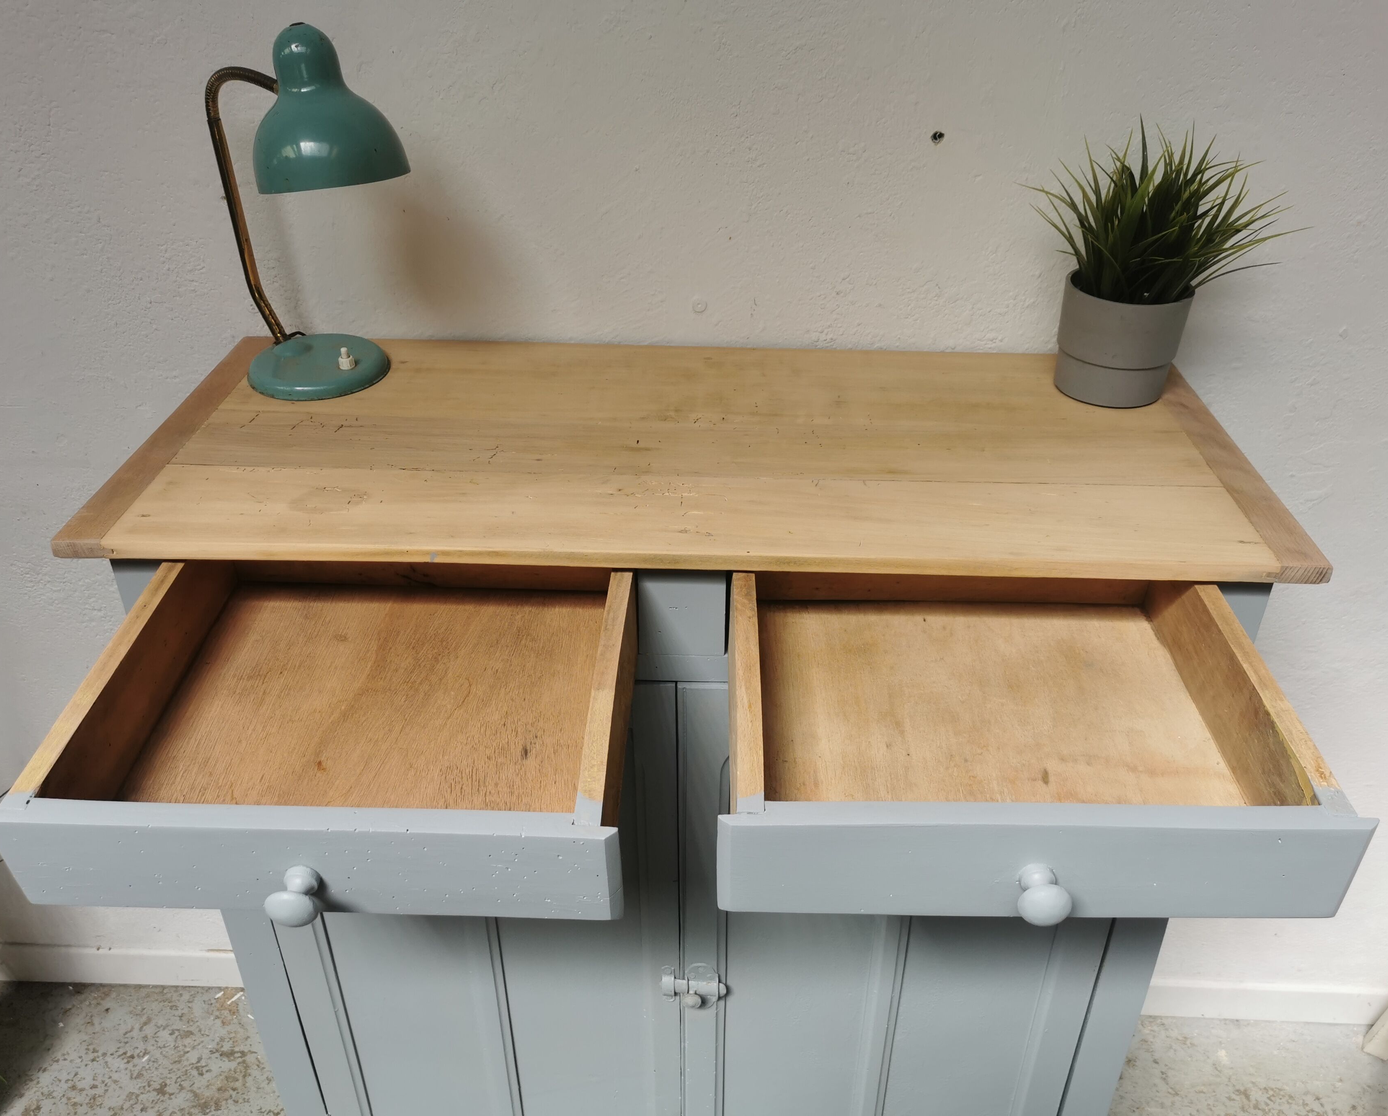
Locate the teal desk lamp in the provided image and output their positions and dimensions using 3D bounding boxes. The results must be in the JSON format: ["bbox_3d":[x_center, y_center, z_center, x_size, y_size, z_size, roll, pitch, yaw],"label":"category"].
[{"bbox_3d":[-0.345,-0.306,1.027,0.234,0.313,0.131,21,38,29],"label":"teal desk lamp"}]

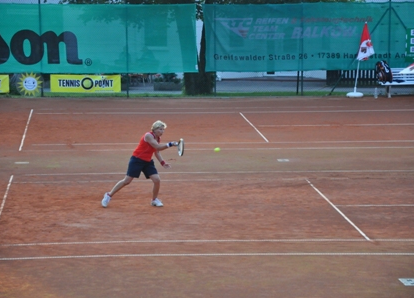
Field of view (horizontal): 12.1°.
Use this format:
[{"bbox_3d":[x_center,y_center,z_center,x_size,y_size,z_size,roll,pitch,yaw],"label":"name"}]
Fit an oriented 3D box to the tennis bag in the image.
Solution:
[{"bbox_3d":[5.131,-2.234,56.500,0.460,0.620,0.340,-1,6,-4],"label":"tennis bag"}]

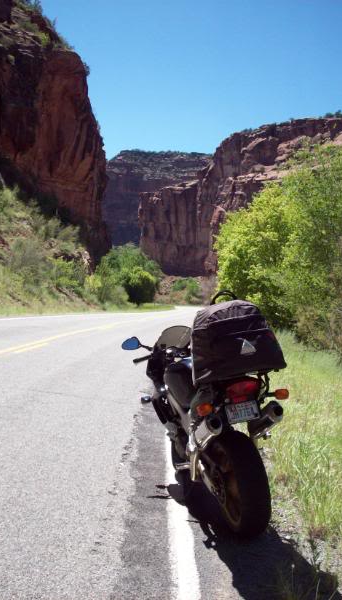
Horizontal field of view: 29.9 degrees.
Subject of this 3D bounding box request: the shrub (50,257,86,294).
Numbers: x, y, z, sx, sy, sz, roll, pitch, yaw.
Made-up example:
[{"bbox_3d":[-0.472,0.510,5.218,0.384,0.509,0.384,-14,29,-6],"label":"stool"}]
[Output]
[{"bbox_3d":[-7.352,-1.686,46.000,2.600,2.500,2.400,1,1,0],"label":"shrub"}]

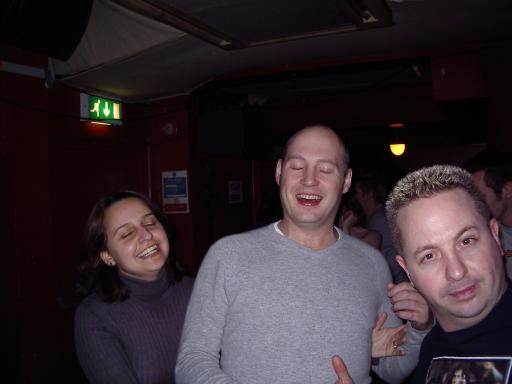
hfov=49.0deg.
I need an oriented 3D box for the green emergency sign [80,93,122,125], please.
[{"bbox_3d":[-0.958,-0.507,3.500,0.072,0.170,0.345,-2,0,21],"label":"green emergency sign"}]

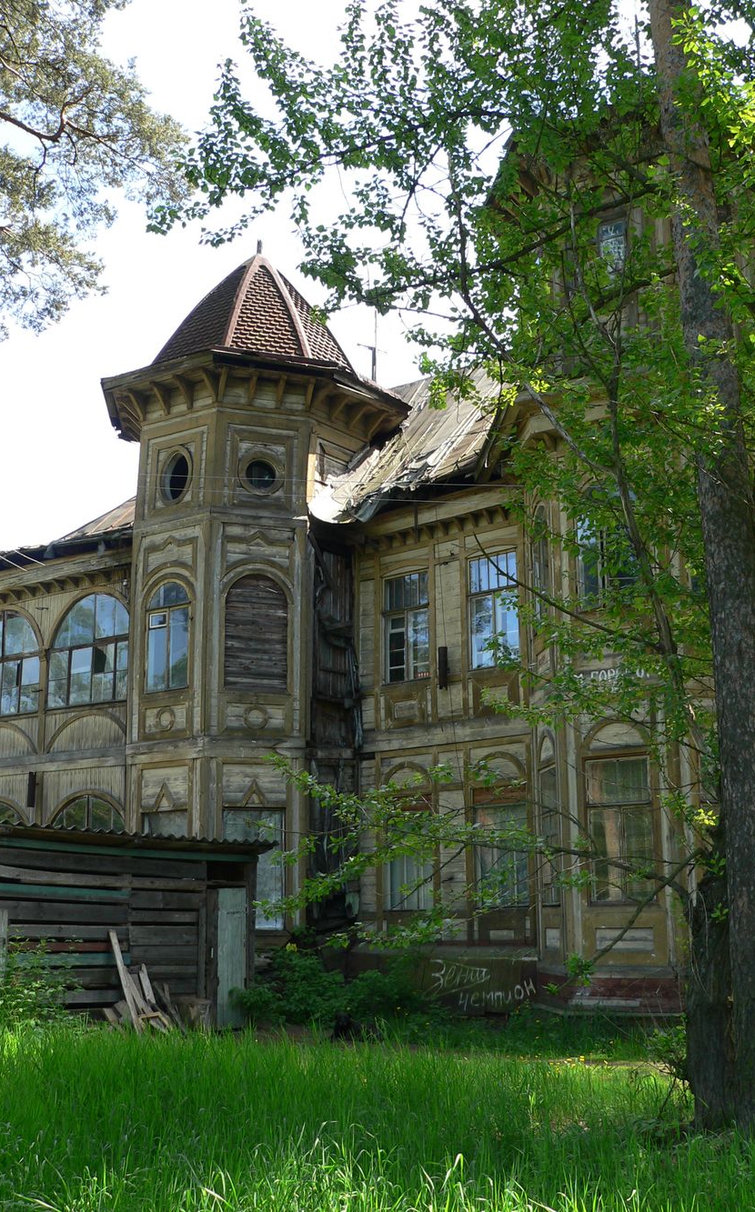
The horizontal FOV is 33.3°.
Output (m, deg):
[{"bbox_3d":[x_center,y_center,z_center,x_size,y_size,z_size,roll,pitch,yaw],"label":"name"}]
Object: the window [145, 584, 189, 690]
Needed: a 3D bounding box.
[{"bbox_3d":[-3.313,0.481,20.134,0.915,1.793,0.150,-9,-15,31],"label":"window"}]

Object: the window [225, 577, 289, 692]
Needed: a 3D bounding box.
[{"bbox_3d":[-1.915,0.426,19.907,1.002,1.891,0.150,3,-14,-16],"label":"window"}]

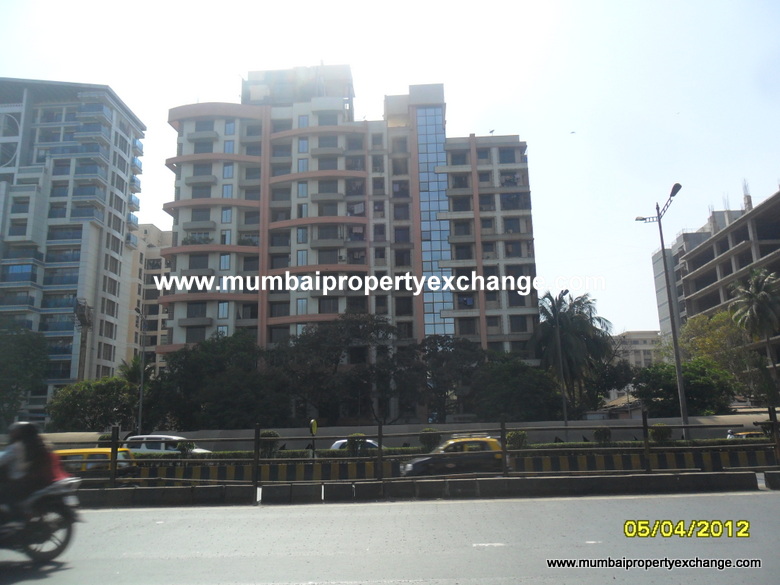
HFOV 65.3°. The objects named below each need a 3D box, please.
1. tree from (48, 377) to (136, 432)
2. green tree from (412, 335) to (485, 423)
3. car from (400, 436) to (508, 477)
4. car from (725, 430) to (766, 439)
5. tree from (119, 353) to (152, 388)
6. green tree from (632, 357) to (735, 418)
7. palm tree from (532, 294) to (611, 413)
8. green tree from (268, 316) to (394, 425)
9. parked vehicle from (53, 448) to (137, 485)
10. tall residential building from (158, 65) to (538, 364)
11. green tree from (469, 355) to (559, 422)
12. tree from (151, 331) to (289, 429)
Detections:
[{"bbox_3d":[-20.929,9.112,42.546,6.100,6.300,5.600,-2,-13,2],"label":"tree"},{"bbox_3d":[4.388,7.536,44.278,5.300,8.900,5.000,-2,-13,2],"label":"green tree"},{"bbox_3d":[2.237,5.797,21.059,3.520,1.630,1.520,-2,-13,2],"label":"car"},{"bbox_3d":[20.061,8.509,33.563,3.800,1.500,1.550,-2,-13,2],"label":"car"},{"bbox_3d":[-21.636,9.667,51.180,3.600,9.100,3.600,-2,-13,2],"label":"tree"},{"bbox_3d":[19.916,7.621,40.960,6.600,6.500,6.000,-2,-13,2],"label":"green tree"},{"bbox_3d":[14.218,5.755,46.772,6.017,12.088,6.000,-2,-12,0],"label":"palm tree"},{"bbox_3d":[-4.295,6.851,44.844,9.500,10.800,8.300,-2,-13,2],"label":"green tree"},{"bbox_3d":[-10.871,6.253,21.265,3.500,1.600,1.500,-2,-13,2],"label":"parked vehicle"},{"bbox_3d":[-4.645,-5.193,81.034,44.000,49.200,20.000,-2,-12,2],"label":"tall residential building"},{"bbox_3d":[8.721,7.888,42.454,6.300,7.000,5.800,-2,-13,2],"label":"green tree"},{"bbox_3d":[-12.523,7.551,44.559,9.800,9.800,8.300,-2,-13,2],"label":"tree"}]

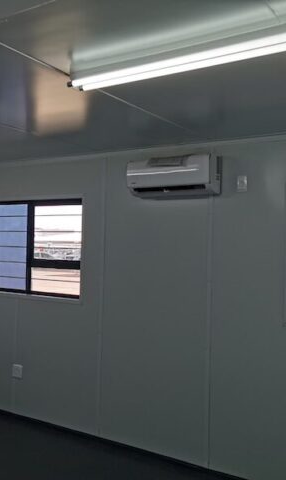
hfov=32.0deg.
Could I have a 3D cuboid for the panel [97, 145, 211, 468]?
[{"bbox_3d":[0.086,0.488,4.013,1.020,2.380,0.050,1,-1,32],"label":"panel"}]

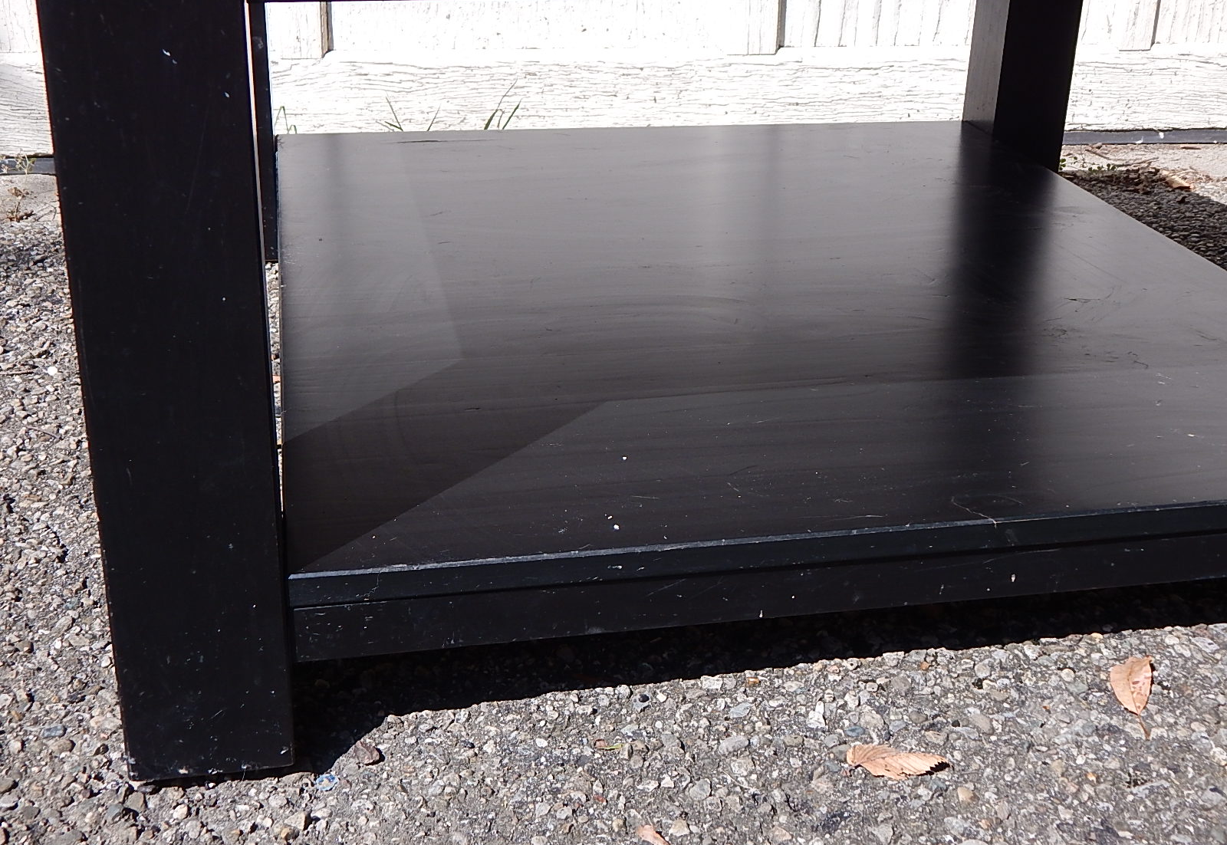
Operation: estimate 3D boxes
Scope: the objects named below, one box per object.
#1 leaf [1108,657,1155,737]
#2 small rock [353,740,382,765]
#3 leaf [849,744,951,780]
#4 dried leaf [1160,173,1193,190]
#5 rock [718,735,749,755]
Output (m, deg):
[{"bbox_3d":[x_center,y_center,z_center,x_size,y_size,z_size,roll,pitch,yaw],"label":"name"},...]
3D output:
[{"bbox_3d":[0.292,0.152,0.853,0.025,0.010,0.074,6,25,10],"label":"leaf"},{"bbox_3d":[-0.127,0.170,0.785,0.015,0.009,0.013,13,26,23],"label":"small rock"},{"bbox_3d":[0.147,0.175,0.789,0.051,0.011,0.026,1,24,-3],"label":"leaf"},{"bbox_3d":[0.691,-0.295,1.867,0.042,0.015,0.026,9,25,16],"label":"dried leaf"},{"bbox_3d":[0.063,0.169,0.800,0.018,0.008,0.010,-11,27,-26],"label":"rock"}]

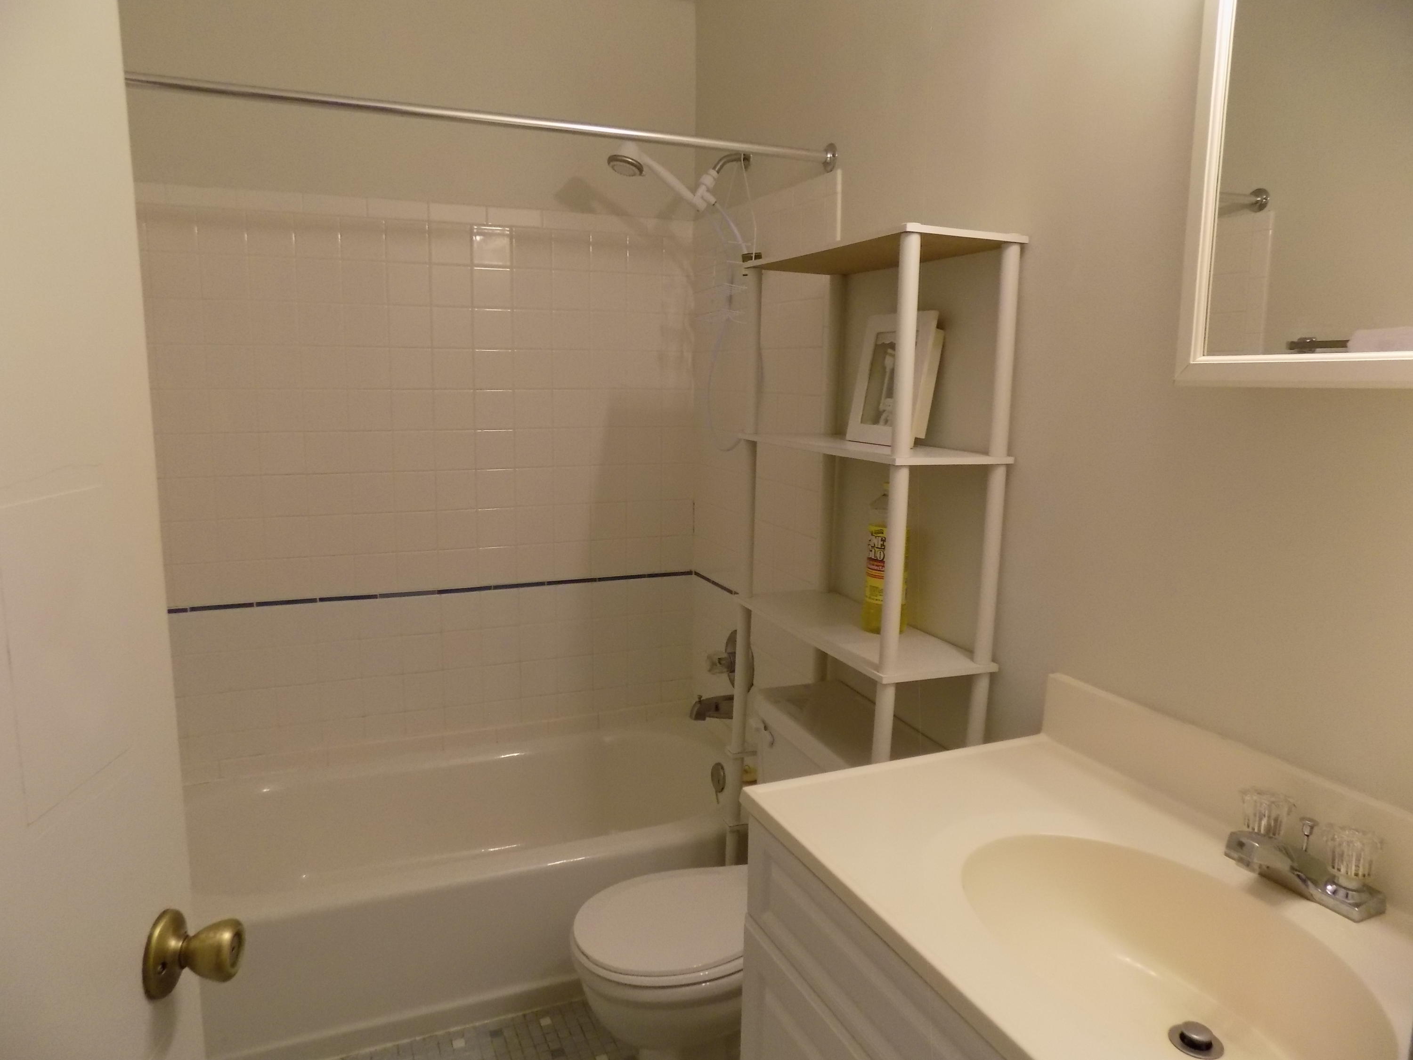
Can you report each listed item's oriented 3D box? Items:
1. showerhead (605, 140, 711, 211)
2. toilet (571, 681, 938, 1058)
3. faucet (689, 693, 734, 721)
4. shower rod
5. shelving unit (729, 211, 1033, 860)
[{"bbox_3d":[-0.118,-0.862,2.316,0.265,0.085,0.090,23,-11,-25],"label":"showerhead"},{"bbox_3d":[0.066,0.743,1.800,0.675,0.725,0.485,-3,10,-23],"label":"toilet"},{"bbox_3d":[0.026,0.491,2.597,0.152,0.080,0.060,-3,10,-23],"label":"faucet"},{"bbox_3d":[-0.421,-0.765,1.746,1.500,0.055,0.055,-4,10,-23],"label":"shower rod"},{"bbox_3d":[0.278,0.289,1.842,0.232,1.619,0.597,-3,10,-23],"label":"shelving unit"}]

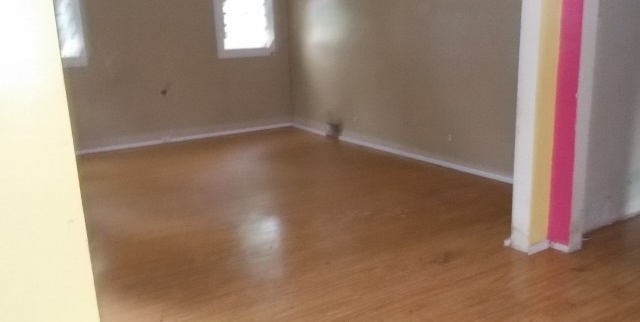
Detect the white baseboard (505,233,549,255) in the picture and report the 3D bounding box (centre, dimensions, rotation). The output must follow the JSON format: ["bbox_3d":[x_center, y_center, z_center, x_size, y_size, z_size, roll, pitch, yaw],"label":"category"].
[{"bbox_3d":[1.335,0.529,3.448,0.207,0.056,0.177,-10,15,-30],"label":"white baseboard"}]

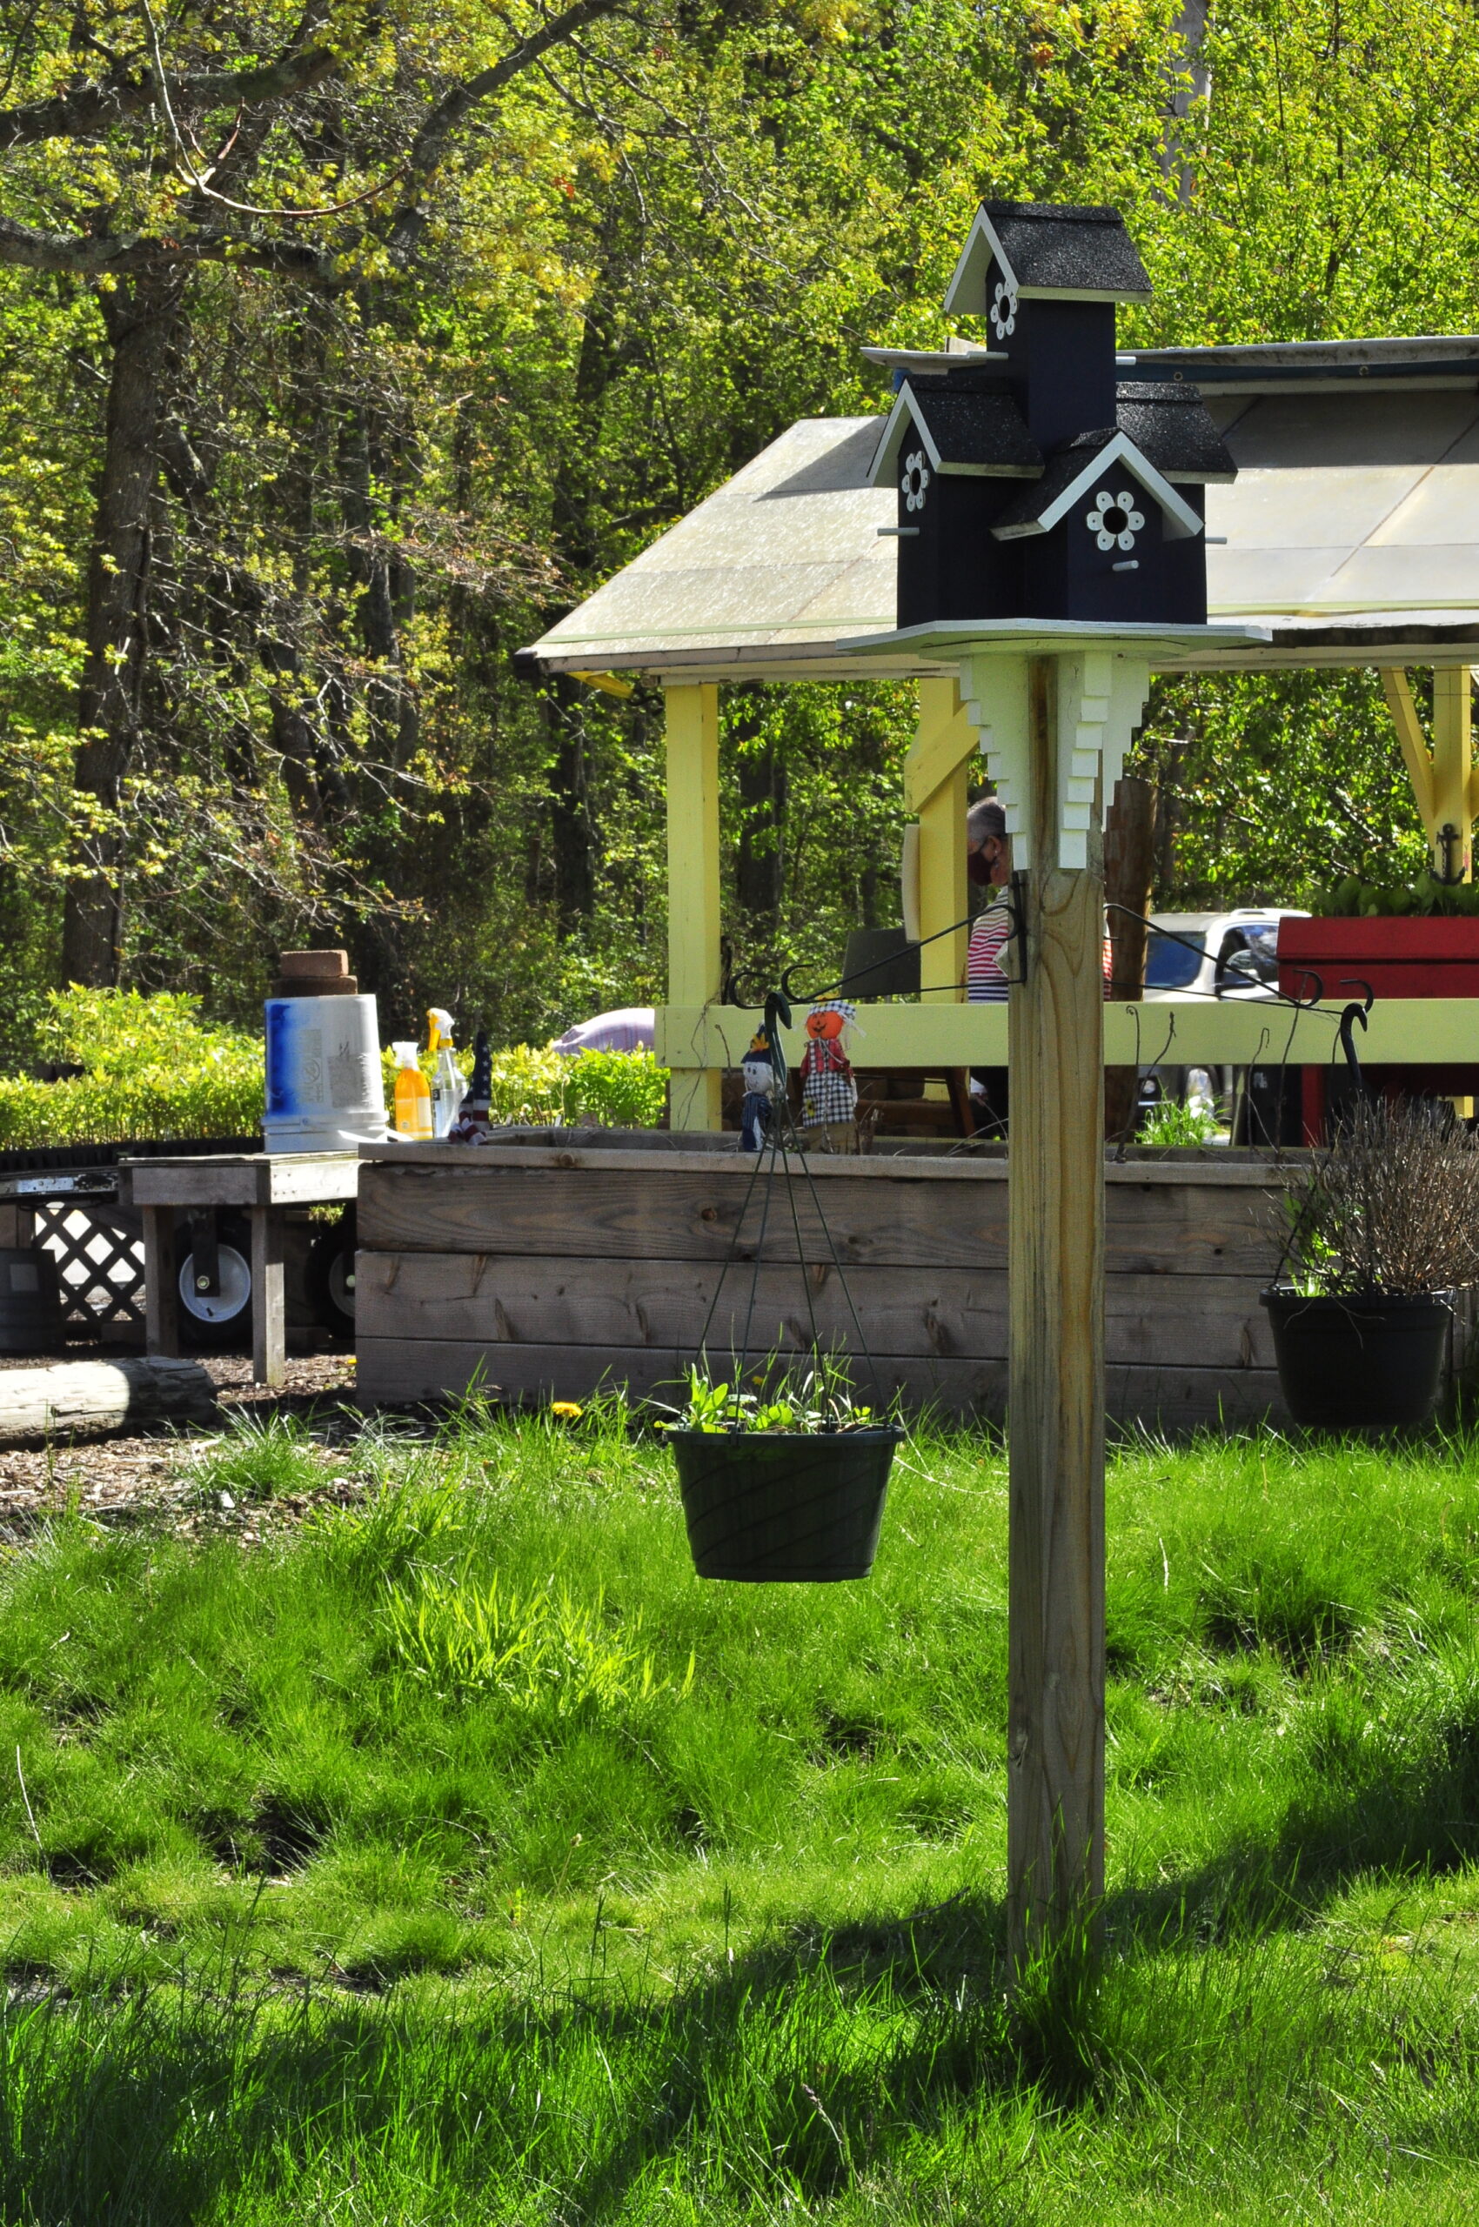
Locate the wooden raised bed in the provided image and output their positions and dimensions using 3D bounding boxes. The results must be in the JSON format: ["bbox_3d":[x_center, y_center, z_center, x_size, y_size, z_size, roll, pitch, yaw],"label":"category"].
[{"bbox_3d":[0.454,0.350,14.814,2.330,0.560,1.000,1,2,18],"label":"wooden raised bed"}]

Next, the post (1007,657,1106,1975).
[{"bbox_3d":[0.394,0.264,8.580,0.089,1.670,0.089,0,1,-25],"label":"post"}]

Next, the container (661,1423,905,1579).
[{"bbox_3d":[0.058,0.495,8.750,0.293,0.186,0.293,0,0,0],"label":"container"}]

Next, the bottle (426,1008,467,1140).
[{"bbox_3d":[-0.655,-0.088,15.500,0.090,0.286,0.080,0,0,-6],"label":"bottle"}]

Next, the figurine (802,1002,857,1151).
[{"bbox_3d":[0.189,-0.081,14.600,0.115,0.320,0.070,0,0,12],"label":"figurine"}]

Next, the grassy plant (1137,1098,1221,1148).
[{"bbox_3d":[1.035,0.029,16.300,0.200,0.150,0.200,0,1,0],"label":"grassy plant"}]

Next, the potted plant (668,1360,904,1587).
[{"bbox_3d":[0.054,0.434,8.420,0.288,0.265,0.288,0,1,0],"label":"potted plant"}]

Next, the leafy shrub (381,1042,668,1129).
[{"bbox_3d":[-0.550,-0.060,17.700,0.700,0.240,0.500,0,0,18],"label":"leafy shrub"}]

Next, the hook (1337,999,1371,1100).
[{"bbox_3d":[0.777,-0.080,8.760,0.043,0.128,0.018,0,1,0],"label":"hook"}]

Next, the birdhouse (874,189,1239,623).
[{"bbox_3d":[0.389,-0.865,8.600,0.450,0.530,0.410,0,1,-25],"label":"birdhouse"}]

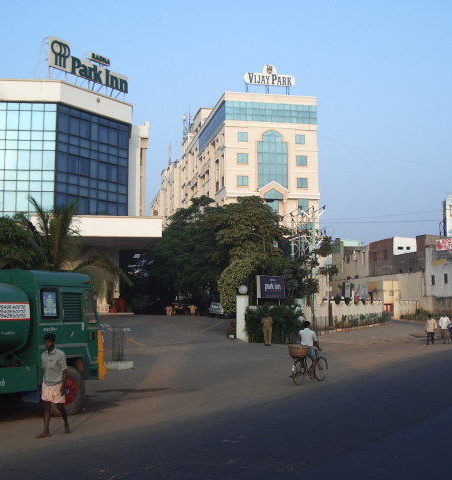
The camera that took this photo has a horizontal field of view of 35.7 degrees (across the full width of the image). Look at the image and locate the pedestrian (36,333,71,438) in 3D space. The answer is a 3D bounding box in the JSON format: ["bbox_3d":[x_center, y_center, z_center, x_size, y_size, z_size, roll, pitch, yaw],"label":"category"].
[{"bbox_3d":[-2.836,2.379,11.550,0.500,1.690,0.520,-3,-6,32],"label":"pedestrian"}]

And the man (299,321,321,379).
[{"bbox_3d":[2.377,3.120,20.000,0.500,1.650,0.620,-4,-7,37],"label":"man"}]

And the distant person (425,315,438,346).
[{"bbox_3d":[11.670,5.105,39.900,0.540,1.690,0.380,-2,-6,24],"label":"distant person"}]

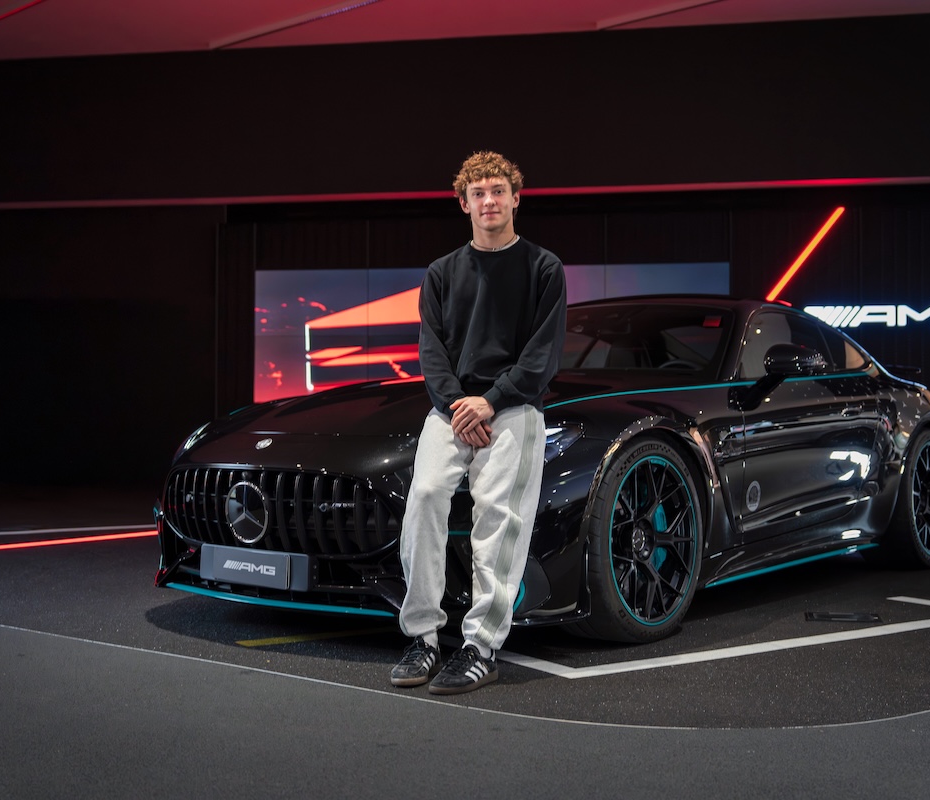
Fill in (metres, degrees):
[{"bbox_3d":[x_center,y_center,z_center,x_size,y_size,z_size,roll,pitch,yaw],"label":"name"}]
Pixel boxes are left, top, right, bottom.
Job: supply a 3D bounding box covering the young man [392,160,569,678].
[{"bbox_3d":[0.049,0.022,3.880,0.480,1.595,0.500,0,-1,16],"label":"young man"}]

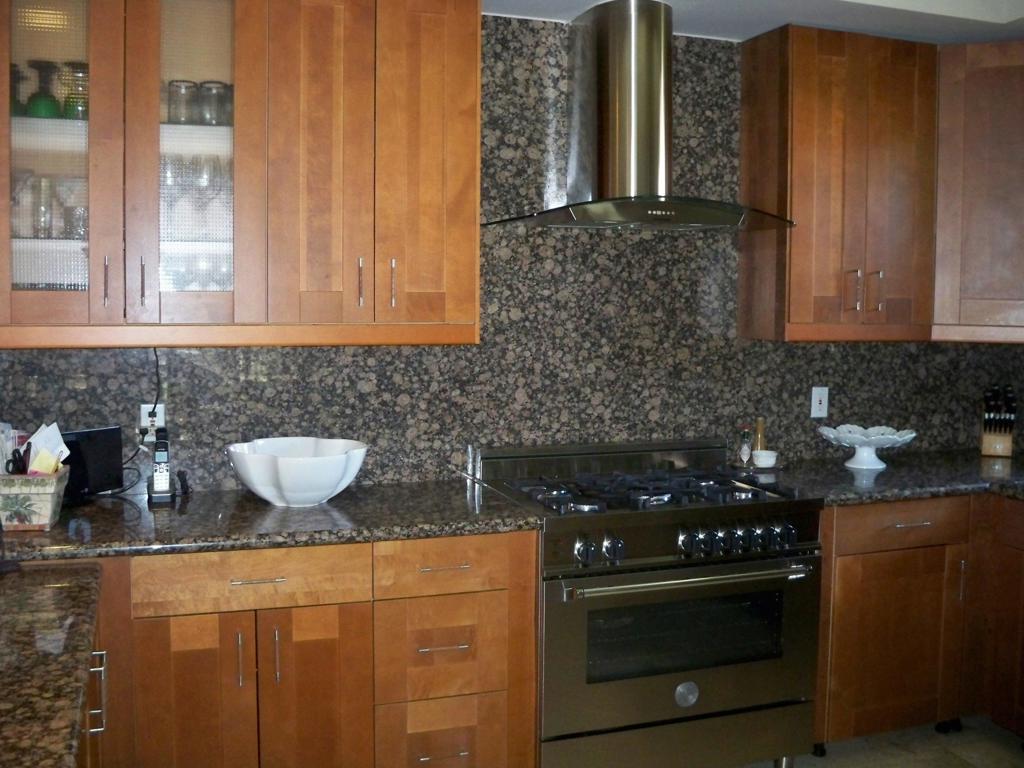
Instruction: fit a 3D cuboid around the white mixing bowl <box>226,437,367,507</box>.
[{"bbox_3d":[-0.608,0.257,2.955,0.390,0.155,0.390,-1,4,-20],"label":"white mixing bowl"}]

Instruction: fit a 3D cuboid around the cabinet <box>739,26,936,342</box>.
[{"bbox_3d":[1.152,-0.678,3.670,0.635,1.058,0.310,-1,4,-20],"label":"cabinet"}]

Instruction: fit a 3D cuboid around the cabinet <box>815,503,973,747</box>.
[{"bbox_3d":[1.100,0.717,3.550,0.595,0.772,0.620,-1,4,-20],"label":"cabinet"}]

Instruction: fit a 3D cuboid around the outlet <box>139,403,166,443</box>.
[{"bbox_3d":[-1.058,0.118,3.055,0.070,0.112,0.010,-1,4,-20],"label":"outlet"}]

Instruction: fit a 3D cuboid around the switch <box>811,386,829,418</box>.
[{"bbox_3d":[1.153,0.070,3.860,0.074,0.114,0.010,-1,4,-20],"label":"switch"}]

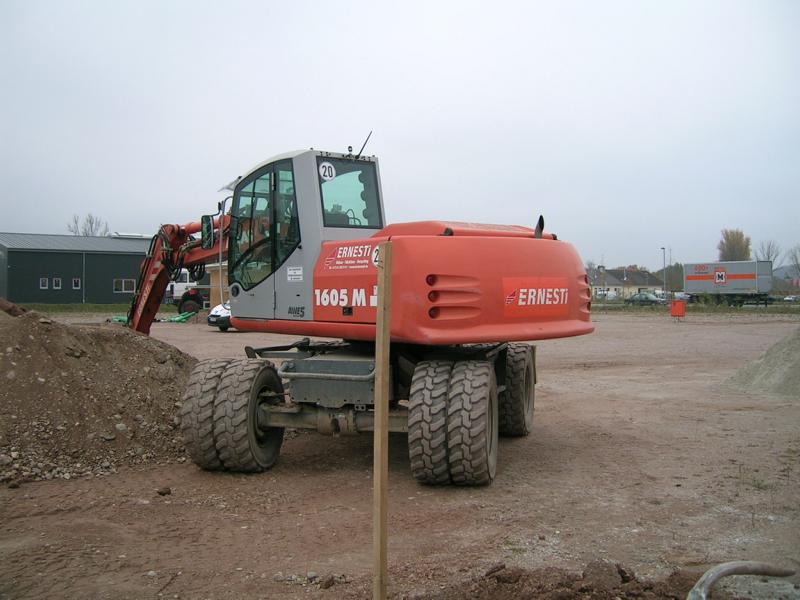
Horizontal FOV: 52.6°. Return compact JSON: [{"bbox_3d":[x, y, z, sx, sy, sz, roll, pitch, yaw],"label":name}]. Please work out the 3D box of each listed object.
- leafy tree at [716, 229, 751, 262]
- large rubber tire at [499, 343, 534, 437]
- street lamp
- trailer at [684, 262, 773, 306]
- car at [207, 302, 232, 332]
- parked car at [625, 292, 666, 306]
[{"bbox_3d":[48.984,-5.461,118.938,5.000,10.700,5.000,0,1,0],"label":"leafy tree"},{"bbox_3d":[1.352,1.040,9.360,0.280,1.060,1.060,0,1,17],"label":"large rubber tire"},{"bbox_3d":[32.491,-3.190,99.467,0.650,6.800,0.280,0,1,0],"label":"street lamp"},{"bbox_3d":[30.296,-1.443,74.988,2.550,4.000,7.600,-1,1,-38],"label":"trailer"},{"bbox_3d":[-5.649,0.475,32.510,4.000,1.580,1.680,-1,1,-39],"label":"car"},{"bbox_3d":[25.700,-0.182,84.507,4.400,1.430,1.730,0,1,7],"label":"parked car"}]

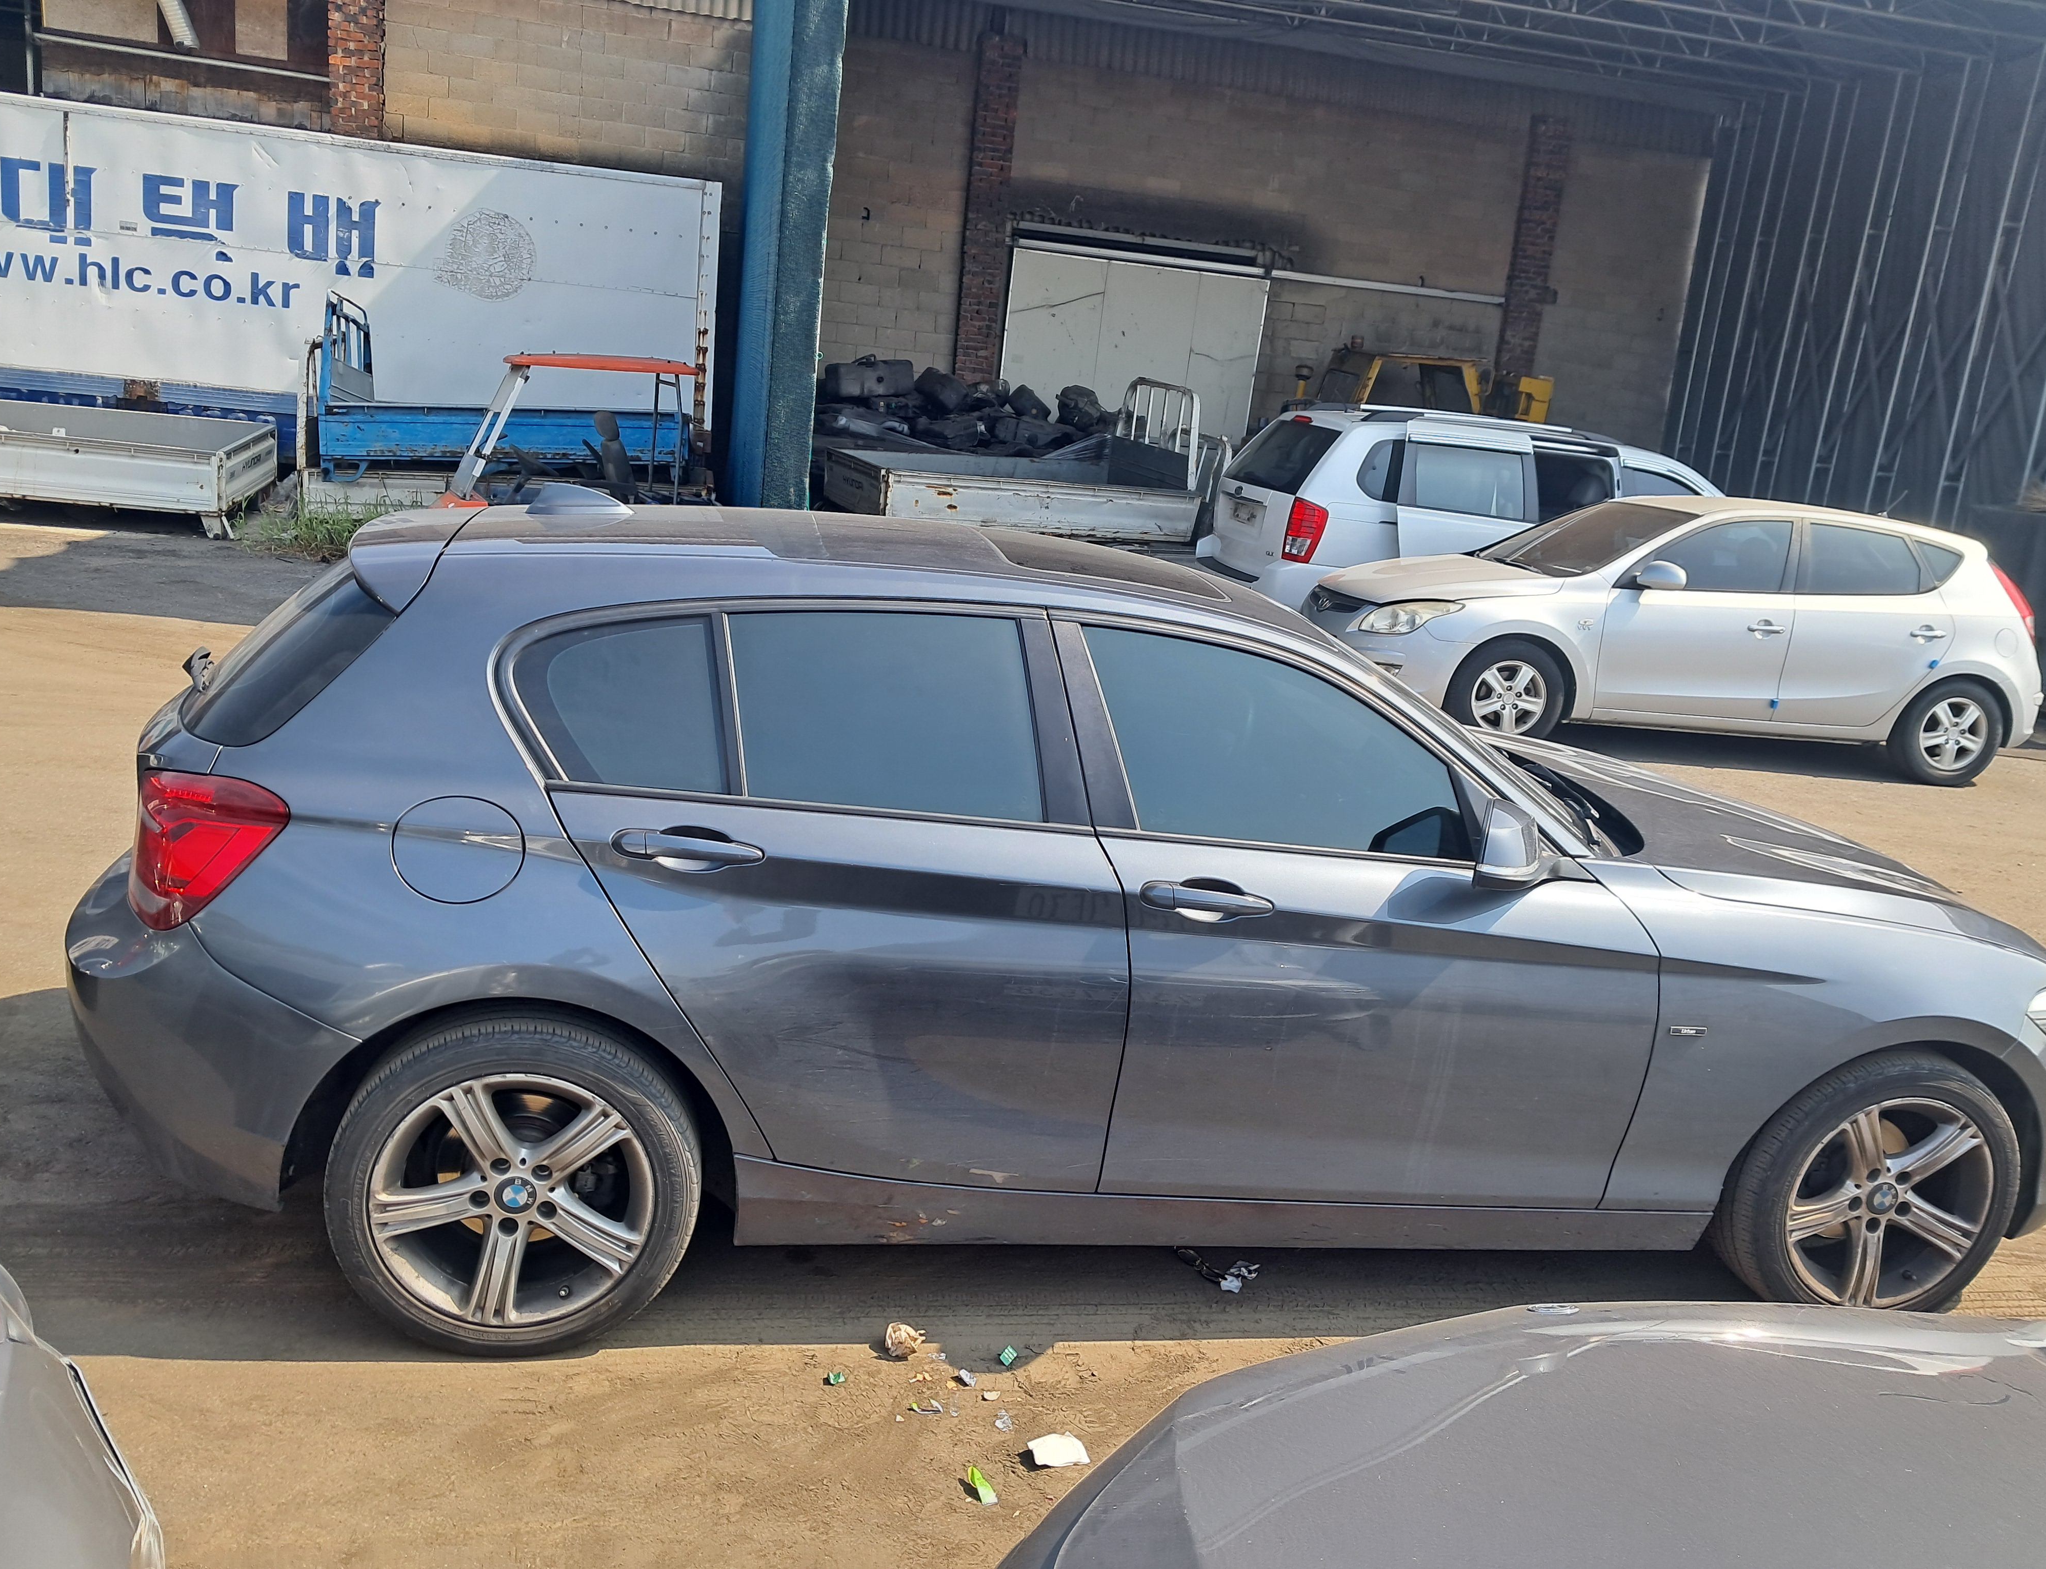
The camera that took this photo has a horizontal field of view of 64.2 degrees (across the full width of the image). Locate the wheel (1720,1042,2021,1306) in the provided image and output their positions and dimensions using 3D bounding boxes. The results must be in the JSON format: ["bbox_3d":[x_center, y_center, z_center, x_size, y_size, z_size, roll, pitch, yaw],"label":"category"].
[{"bbox_3d":[1.744,0.826,3.411,0.628,0.628,0.228,2,13,-12],"label":"wheel"}]

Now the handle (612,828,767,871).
[{"bbox_3d":[-0.556,0.109,2.717,0.248,0.072,0.050,3,13,-11],"label":"handle"}]

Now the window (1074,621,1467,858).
[{"bbox_3d":[0.469,-0.070,3.013,0.750,0.390,0.050,3,-8,-11],"label":"window"}]

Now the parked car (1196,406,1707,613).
[{"bbox_3d":[3.930,-1.855,12.781,5.080,1.790,1.990,1,14,-18],"label":"parked car"}]

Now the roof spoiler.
[{"bbox_3d":[-1.194,-0.501,3.353,0.250,0.150,1.220,3,13,-11],"label":"roof spoiler"}]

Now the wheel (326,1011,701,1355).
[{"bbox_3d":[-0.892,0.695,2.910,0.628,0.628,0.228,3,13,-11],"label":"wheel"}]

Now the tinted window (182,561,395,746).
[{"bbox_3d":[-1.438,-0.298,3.345,0.490,0.120,1.120,-38,17,1],"label":"tinted window"}]

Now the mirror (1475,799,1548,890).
[{"bbox_3d":[0.843,0.100,2.908,0.125,0.158,0.190,3,14,-11],"label":"mirror"}]

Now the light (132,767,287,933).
[{"bbox_3d":[-1.386,0.092,2.772,0.330,0.285,0.280,3,13,-11],"label":"light"}]

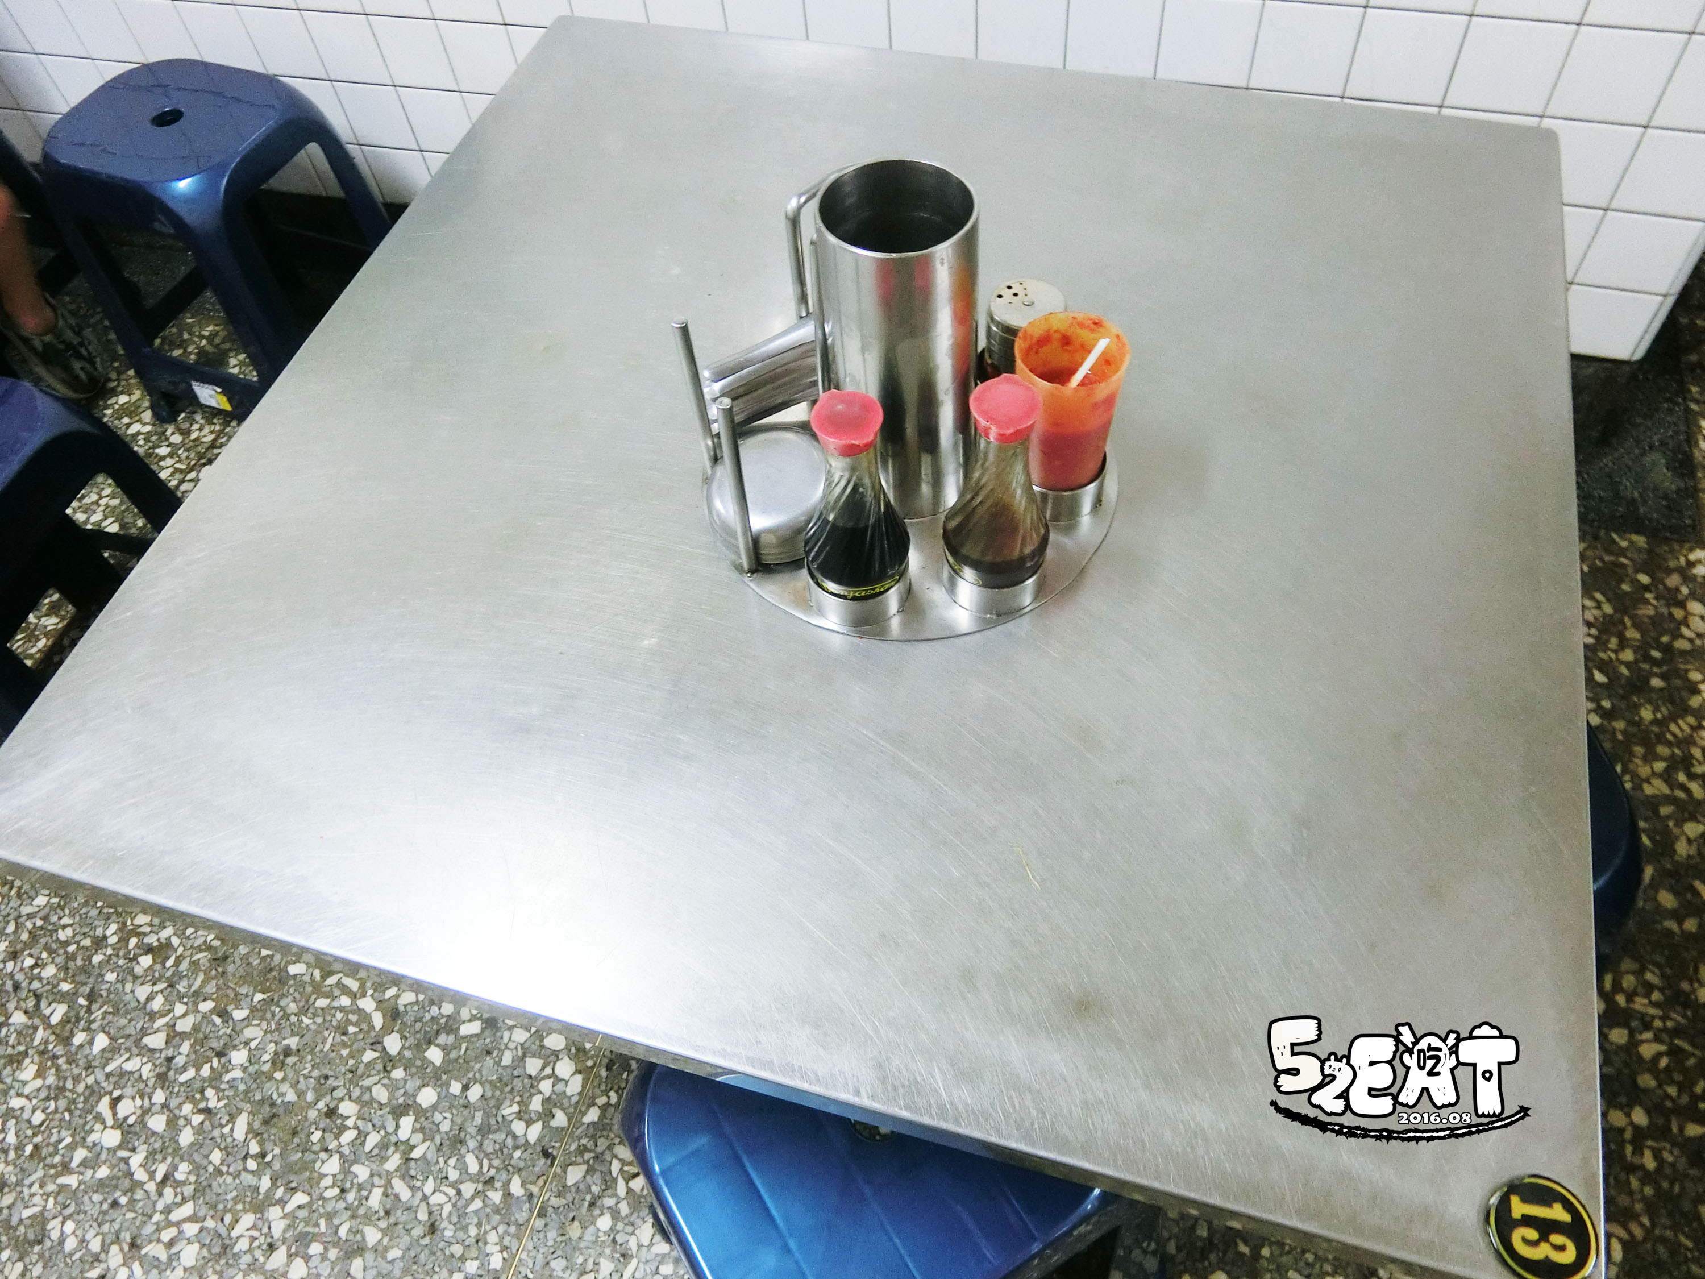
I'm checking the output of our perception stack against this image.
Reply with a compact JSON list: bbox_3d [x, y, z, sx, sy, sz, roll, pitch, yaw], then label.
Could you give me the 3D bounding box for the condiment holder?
[{"bbox_3d":[0.030,-0.173,0.742,0.280,0.210,0.280,1,56,6],"label":"condiment holder"}]

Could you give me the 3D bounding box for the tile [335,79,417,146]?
[{"bbox_3d":[-0.728,-0.800,1.883,0.108,0.108,0.008,11,57,12],"label":"tile"}]

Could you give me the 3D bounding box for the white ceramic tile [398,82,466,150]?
[{"bbox_3d":[-0.623,-0.780,1.860,0.108,0.108,0.008,11,57,12],"label":"white ceramic tile"}]

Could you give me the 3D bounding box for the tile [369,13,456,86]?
[{"bbox_3d":[-0.631,-0.841,1.770,0.108,0.108,0.008,11,57,12],"label":"tile"}]

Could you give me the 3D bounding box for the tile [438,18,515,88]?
[{"bbox_3d":[-0.525,-0.821,1.746,0.108,0.108,0.008,11,57,12],"label":"tile"}]

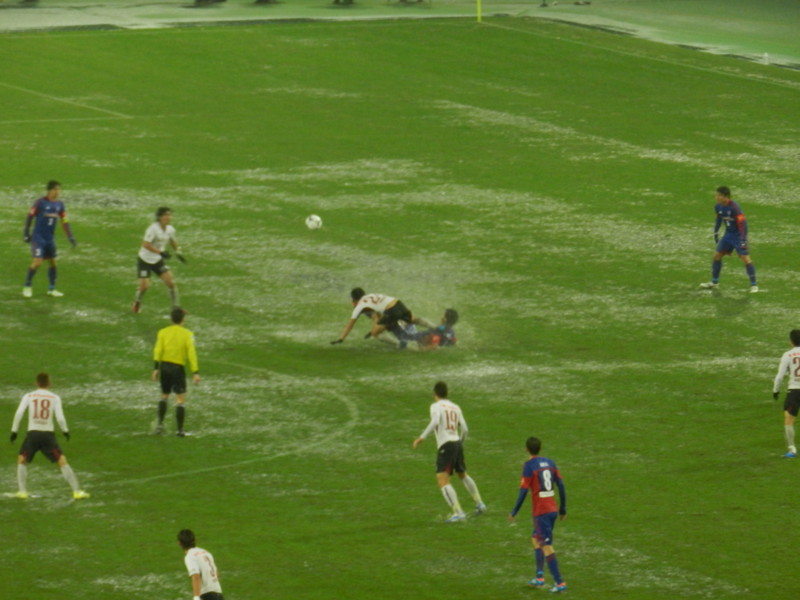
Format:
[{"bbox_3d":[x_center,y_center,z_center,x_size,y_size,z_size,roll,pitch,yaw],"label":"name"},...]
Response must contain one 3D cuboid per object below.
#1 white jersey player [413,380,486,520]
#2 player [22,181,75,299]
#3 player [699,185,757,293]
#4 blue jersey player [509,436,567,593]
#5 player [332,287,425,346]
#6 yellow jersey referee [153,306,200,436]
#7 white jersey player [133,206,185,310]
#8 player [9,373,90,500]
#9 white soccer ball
[{"bbox_3d":[0.619,1.821,104.864,0.680,1.680,0.600,-5,8,-35],"label":"white jersey player"},{"bbox_3d":[-5.199,-0.911,127.666,0.640,1.730,0.450,-3,7,-23],"label":"player"},{"bbox_3d":[4.938,-0.932,128.679,0.760,1.590,0.480,4,8,27],"label":"player"},{"bbox_3d":[1.613,2.457,99.159,0.530,1.760,0.460,-4,8,-30],"label":"blue jersey player"},{"bbox_3d":[-0.234,0.184,122.388,1.450,0.820,0.700,0,7,0],"label":"player"},{"bbox_3d":[-2.928,0.920,112.371,0.590,1.690,0.370,1,7,3],"label":"yellow jersey referee"},{"bbox_3d":[-3.524,-0.611,125.972,0.570,1.540,0.580,-7,9,-45],"label":"white jersey player"},{"bbox_3d":[-4.354,1.665,106.459,0.970,1.590,0.480,0,7,0],"label":"player"},{"bbox_3d":[-1.297,-1.170,129.500,0.220,0.220,0.220,0,7,0],"label":"white soccer ball"}]

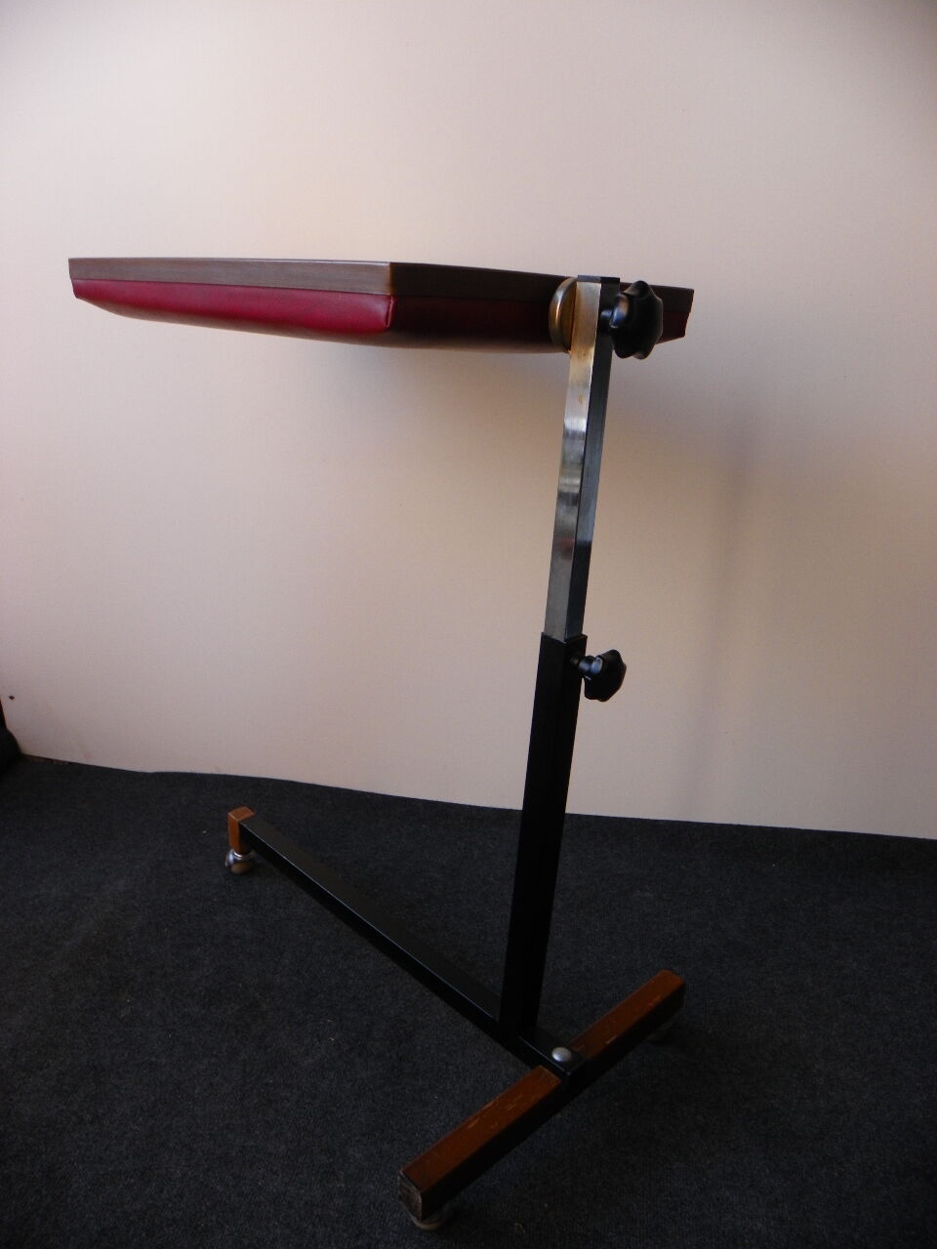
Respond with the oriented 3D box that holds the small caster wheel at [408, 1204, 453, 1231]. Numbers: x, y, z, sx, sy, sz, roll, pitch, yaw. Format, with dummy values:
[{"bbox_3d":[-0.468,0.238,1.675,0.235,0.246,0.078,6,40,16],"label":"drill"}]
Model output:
[{"bbox_3d":[-0.031,0.488,0.787,0.037,0.035,0.037,-15,26,-42],"label":"small caster wheel"}]

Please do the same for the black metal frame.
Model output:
[{"bbox_3d":[-0.095,0.028,0.960,0.370,0.728,0.608,-15,26,-42],"label":"black metal frame"}]

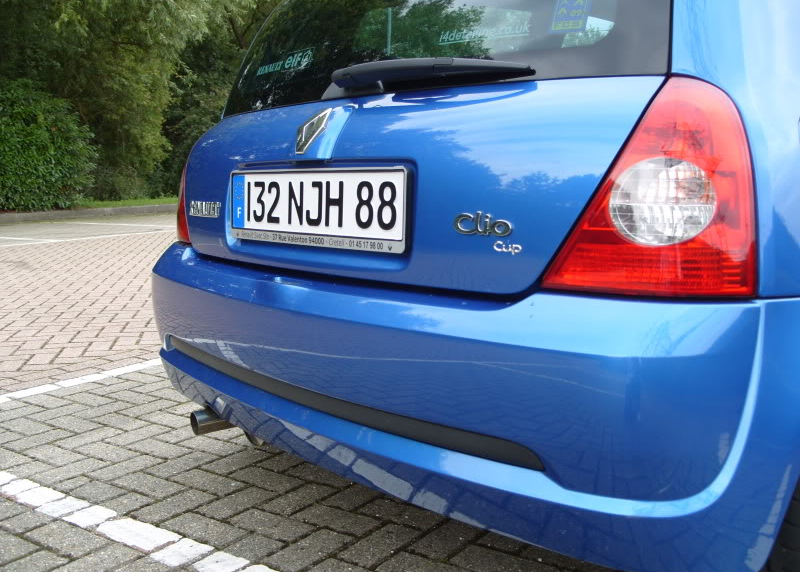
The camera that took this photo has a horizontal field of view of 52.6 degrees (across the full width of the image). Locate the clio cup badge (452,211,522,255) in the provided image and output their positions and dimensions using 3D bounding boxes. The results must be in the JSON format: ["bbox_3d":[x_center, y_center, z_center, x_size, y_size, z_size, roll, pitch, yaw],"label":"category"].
[{"bbox_3d":[0.127,-0.078,1.171,0.122,0.058,0.010,7,5,39],"label":"clio cup badge"}]

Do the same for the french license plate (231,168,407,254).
[{"bbox_3d":[-0.164,-0.142,1.466,0.017,0.132,0.528,-4,8,-42],"label":"french license plate"}]

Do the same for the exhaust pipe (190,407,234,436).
[{"bbox_3d":[-0.404,0.295,1.806,0.115,0.055,0.055,-8,10,-42],"label":"exhaust pipe"}]

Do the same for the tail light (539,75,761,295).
[{"bbox_3d":[0.356,-0.142,1.093,0.275,0.293,0.170,5,9,36],"label":"tail light"}]

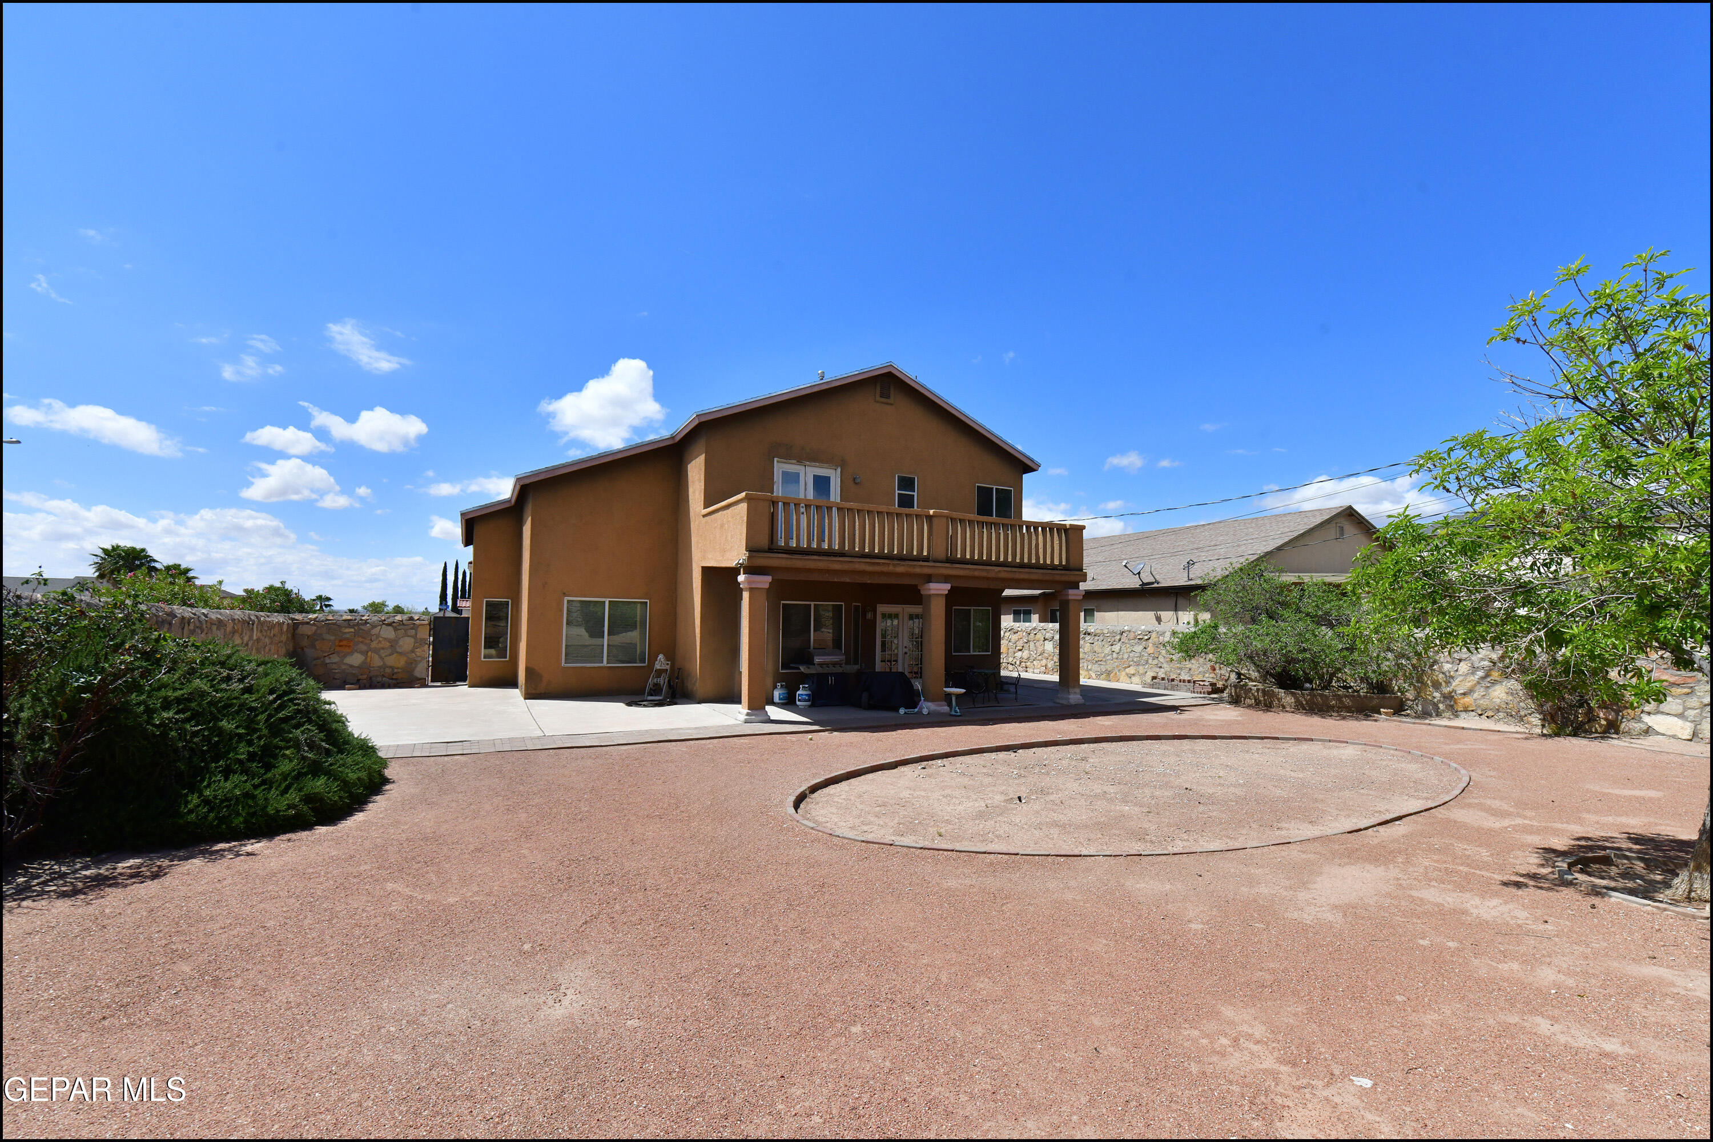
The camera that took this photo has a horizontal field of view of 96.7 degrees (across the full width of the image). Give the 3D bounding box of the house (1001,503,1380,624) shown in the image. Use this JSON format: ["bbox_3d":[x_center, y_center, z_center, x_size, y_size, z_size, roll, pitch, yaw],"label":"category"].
[{"bbox_3d":[12.327,1.220,32.493,15.000,5.750,17.000,3,-5,-29],"label":"house"}]

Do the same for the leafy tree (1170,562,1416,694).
[{"bbox_3d":[9.621,1.256,16.956,3.200,2.850,4.800,3,-5,-29],"label":"leafy tree"}]

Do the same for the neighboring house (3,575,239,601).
[{"bbox_3d":[-45.981,2.700,45.439,15.000,4.600,11.000,3,-5,-29],"label":"neighboring house"}]

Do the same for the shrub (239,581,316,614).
[{"bbox_3d":[-16.796,1.617,22.100,2.000,2.750,2.000,3,-5,-29],"label":"shrub"}]

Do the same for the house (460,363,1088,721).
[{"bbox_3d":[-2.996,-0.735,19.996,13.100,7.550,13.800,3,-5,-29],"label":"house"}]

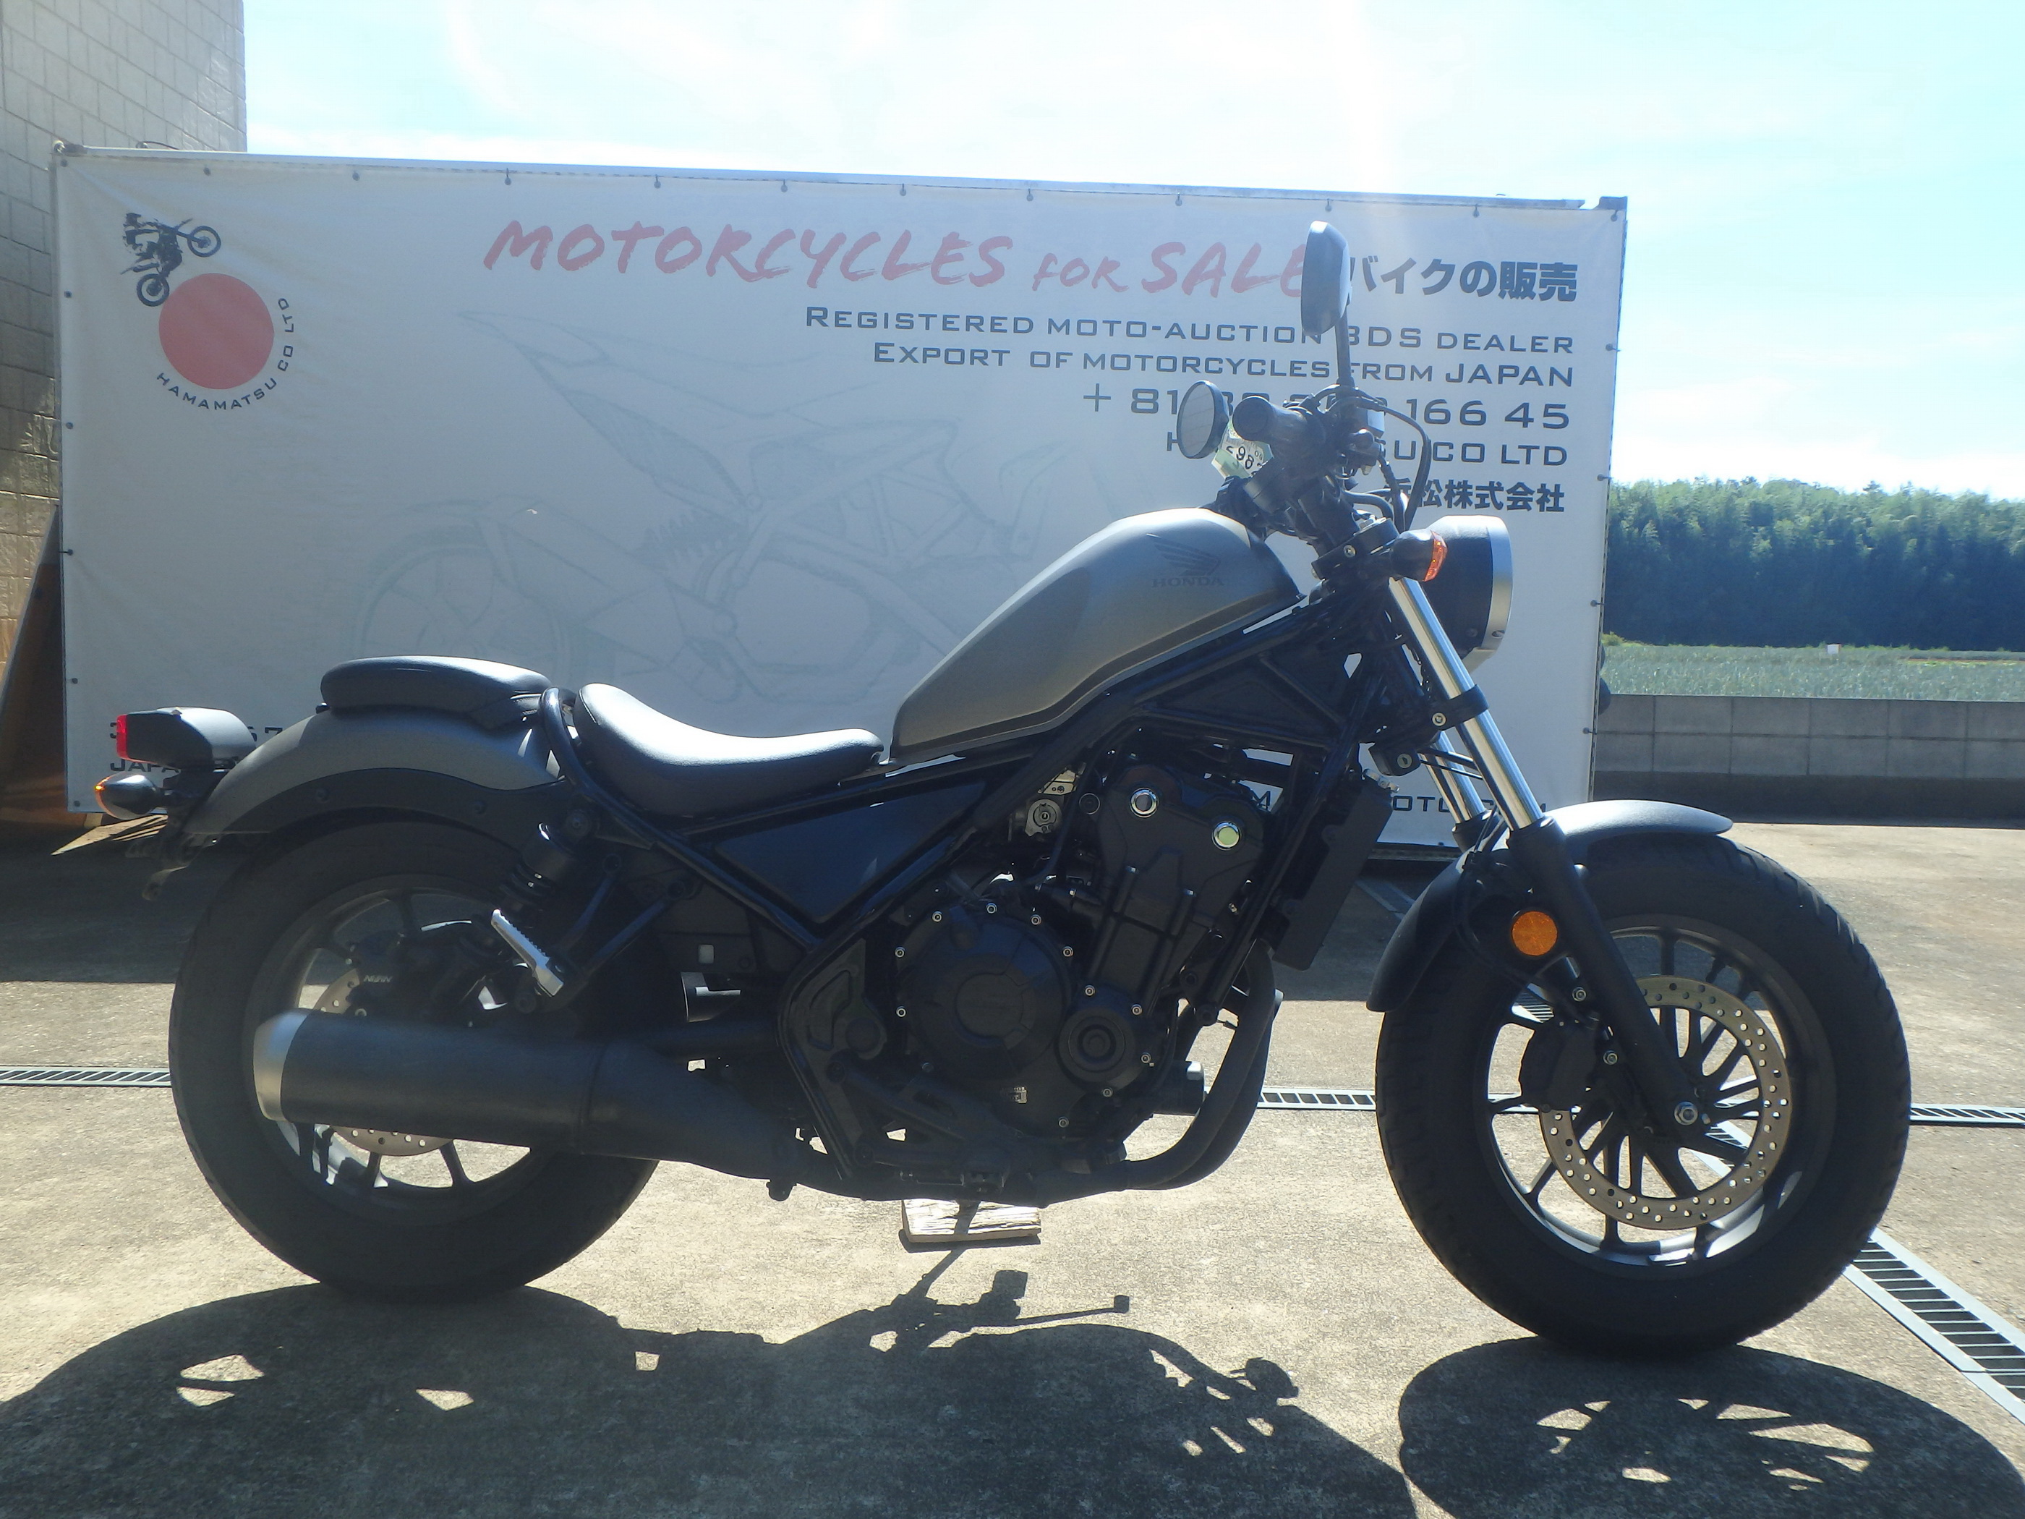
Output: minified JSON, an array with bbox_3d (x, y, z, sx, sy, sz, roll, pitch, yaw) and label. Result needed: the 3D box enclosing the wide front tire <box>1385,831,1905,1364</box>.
[{"bbox_3d":[0.761,0.402,1.989,0.640,0.640,0.135,2,-2,0],"label":"wide front tire"}]

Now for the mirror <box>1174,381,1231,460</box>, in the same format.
[{"bbox_3d":[0.275,-0.492,2.375,0.050,0.115,0.140,7,-3,-18],"label":"mirror"}]

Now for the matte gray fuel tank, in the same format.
[{"bbox_3d":[0.101,-0.152,2.017,0.492,0.322,0.260,2,0,2],"label":"matte gray fuel tank"}]

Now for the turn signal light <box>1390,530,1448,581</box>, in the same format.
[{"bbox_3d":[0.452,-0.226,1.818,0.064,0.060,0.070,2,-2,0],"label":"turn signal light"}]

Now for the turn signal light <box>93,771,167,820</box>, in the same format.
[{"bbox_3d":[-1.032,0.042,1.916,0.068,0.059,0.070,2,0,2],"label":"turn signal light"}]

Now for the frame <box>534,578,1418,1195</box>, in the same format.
[{"bbox_3d":[-0.047,0.142,2.021,1.060,0.745,0.300,2,0,2],"label":"frame"}]

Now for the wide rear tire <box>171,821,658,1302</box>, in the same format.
[{"bbox_3d":[-0.725,0.355,2.047,0.645,0.645,0.155,2,0,2],"label":"wide rear tire"}]

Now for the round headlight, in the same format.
[{"bbox_3d":[0.538,-0.207,2.005,0.130,0.188,0.185,2,-2,0],"label":"round headlight"}]

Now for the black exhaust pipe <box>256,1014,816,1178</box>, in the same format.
[{"bbox_3d":[-0.531,0.378,1.833,0.615,0.165,0.145,6,0,2],"label":"black exhaust pipe"}]

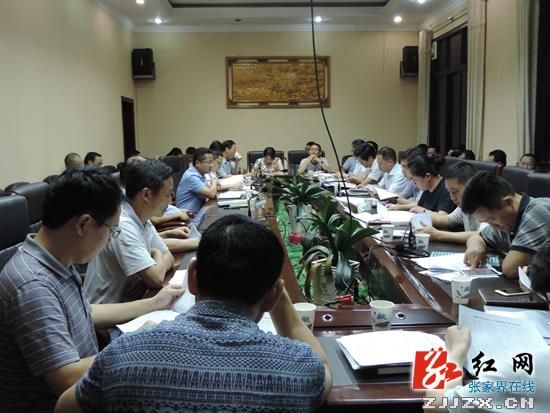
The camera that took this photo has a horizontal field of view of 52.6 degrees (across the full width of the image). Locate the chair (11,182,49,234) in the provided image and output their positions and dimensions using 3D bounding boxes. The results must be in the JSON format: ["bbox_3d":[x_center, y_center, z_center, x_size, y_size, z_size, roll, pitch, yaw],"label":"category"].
[{"bbox_3d":[-1.054,0.446,2.938,0.660,1.110,0.600,-1,8,-1],"label":"chair"}]

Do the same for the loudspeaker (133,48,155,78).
[{"bbox_3d":[-2.435,-2.638,10.300,0.380,0.520,0.330,-2,8,-10],"label":"loudspeaker"}]

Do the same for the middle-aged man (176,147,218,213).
[{"bbox_3d":[-0.601,0.074,5.182,0.660,1.240,0.520,-1,8,2],"label":"middle-aged man"}]

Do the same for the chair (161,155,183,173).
[{"bbox_3d":[-0.768,0.107,5.330,0.660,1.140,0.600,0,8,5],"label":"chair"}]

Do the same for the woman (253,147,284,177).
[{"bbox_3d":[-0.044,-0.242,7.792,0.500,1.160,0.680,-1,8,-3],"label":"woman"}]

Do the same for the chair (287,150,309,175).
[{"bbox_3d":[0.494,-0.262,8.068,0.600,1.110,0.660,-1,8,-3],"label":"chair"}]

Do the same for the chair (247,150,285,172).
[{"bbox_3d":[-0.096,-0.249,8.042,0.600,1.110,0.660,-1,8,-3],"label":"chair"}]

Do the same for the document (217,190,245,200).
[{"bbox_3d":[-0.418,-0.108,5.352,0.250,0.030,0.340,-1,8,-3],"label":"document"}]

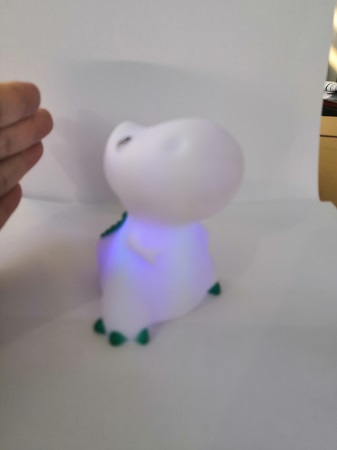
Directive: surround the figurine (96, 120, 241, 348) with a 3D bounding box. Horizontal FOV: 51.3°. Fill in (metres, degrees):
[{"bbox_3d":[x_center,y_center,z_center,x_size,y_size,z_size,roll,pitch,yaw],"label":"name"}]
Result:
[{"bbox_3d":[-0.004,0.000,0.240,0.118,0.138,0.102,18,26,40],"label":"figurine"}]

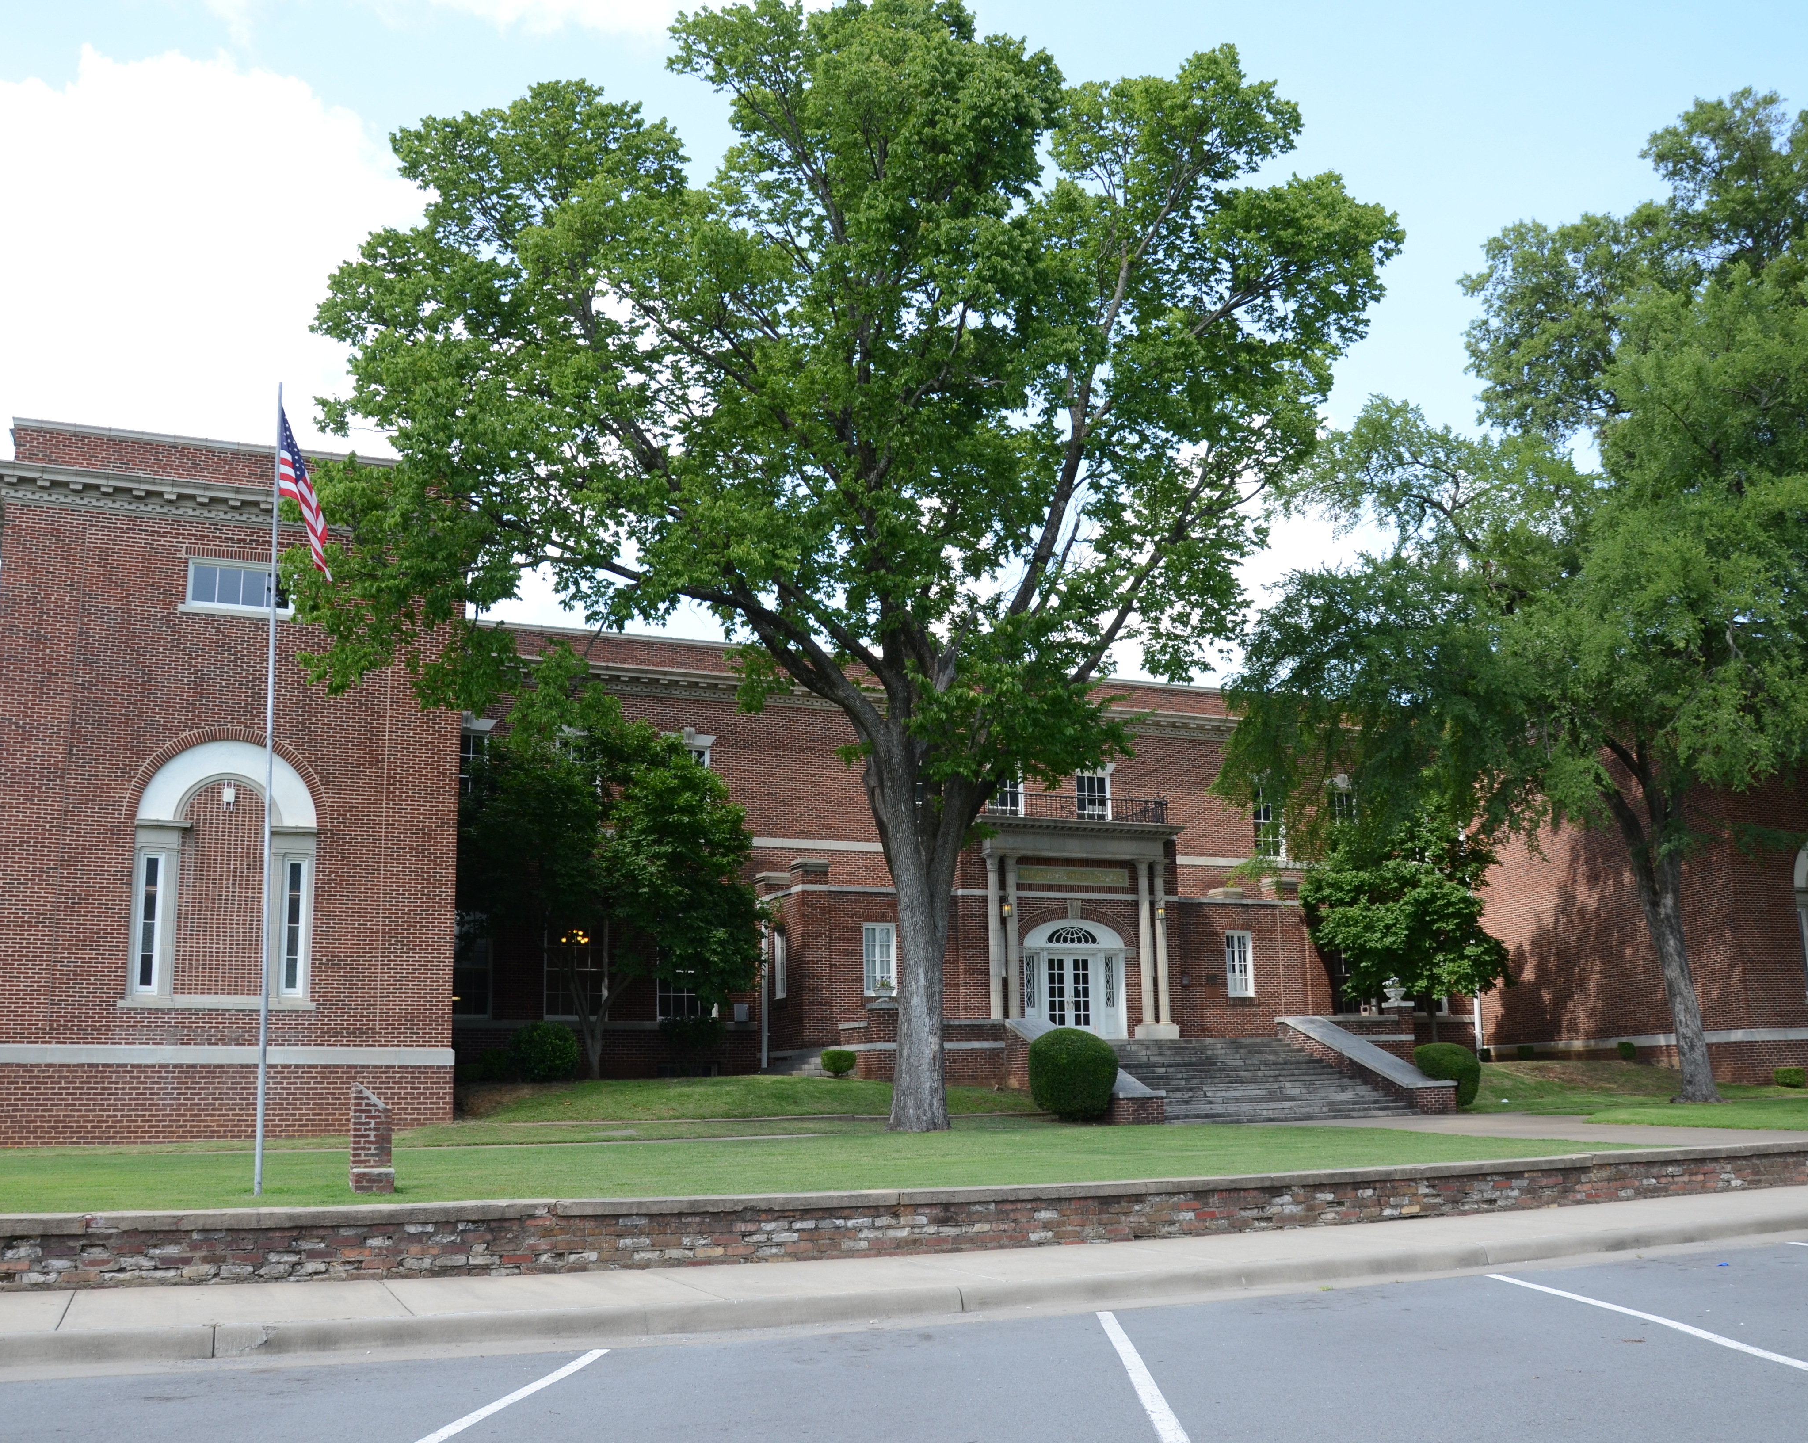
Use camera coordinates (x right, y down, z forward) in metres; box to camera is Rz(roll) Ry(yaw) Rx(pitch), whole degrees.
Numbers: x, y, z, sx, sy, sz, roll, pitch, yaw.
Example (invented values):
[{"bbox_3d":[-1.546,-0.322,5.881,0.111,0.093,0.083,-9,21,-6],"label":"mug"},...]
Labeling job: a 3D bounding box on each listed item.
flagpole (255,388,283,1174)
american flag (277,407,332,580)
[{"bbox_3d":[-6.922,0.552,17.700,0.100,9.061,0.100,2,-12,-24],"label":"flagpole"},{"bbox_3d":[-6.798,-2.589,18.447,0.680,2.050,0.420,4,-13,-24],"label":"american flag"}]

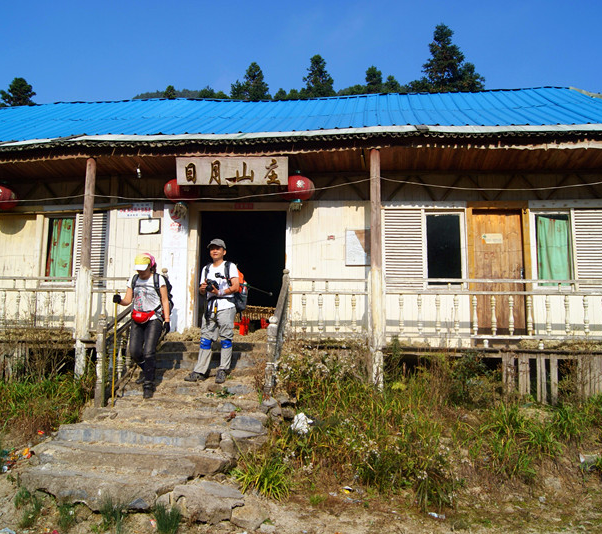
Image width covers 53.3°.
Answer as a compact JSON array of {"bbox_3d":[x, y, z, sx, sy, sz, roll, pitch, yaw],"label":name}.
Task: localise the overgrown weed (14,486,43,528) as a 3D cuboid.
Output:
[{"bbox_3d":[-2.327,2.053,5.125,0.220,0.310,0.220,0,-7,3],"label":"overgrown weed"}]

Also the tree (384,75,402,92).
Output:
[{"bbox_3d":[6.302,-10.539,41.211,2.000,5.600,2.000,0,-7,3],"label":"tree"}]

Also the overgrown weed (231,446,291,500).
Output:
[{"bbox_3d":[-0.362,1.890,5.495,0.550,0.450,0.500,0,-7,3],"label":"overgrown weed"}]

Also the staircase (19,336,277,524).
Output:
[{"bbox_3d":[-1.243,1.615,6.631,2.200,1.500,2.900,0,-7,5],"label":"staircase"}]

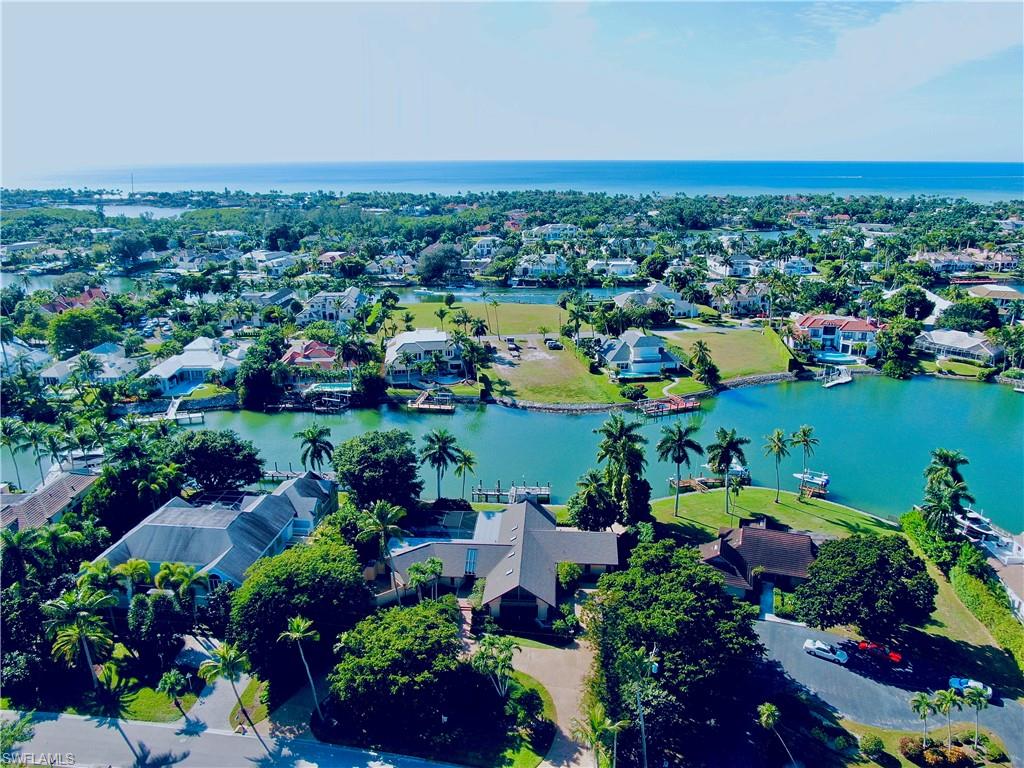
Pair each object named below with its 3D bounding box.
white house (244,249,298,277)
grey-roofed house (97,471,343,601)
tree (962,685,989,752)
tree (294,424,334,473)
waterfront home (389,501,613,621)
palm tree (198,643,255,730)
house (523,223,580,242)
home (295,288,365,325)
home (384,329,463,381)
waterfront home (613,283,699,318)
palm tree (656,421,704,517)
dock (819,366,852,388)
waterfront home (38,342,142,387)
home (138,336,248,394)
[{"bbox_3d":[-131.370,-65.910,392.590,27.740,8.500,30.260,0,17,0],"label":"white house"},{"bbox_3d":[-46.000,22.886,113.765,29.000,7.500,33.500,1,18,4],"label":"grey-roofed house"},{"bbox_3d":[46.464,33.873,71.711,2.870,7.900,2.600,0,18,0],"label":"tree"},{"bbox_3d":[-35.680,13.560,130.060,7.350,13.490,7.250,0,17,0],"label":"tree"},{"bbox_3d":[-0.450,25.880,106.322,33.500,6.300,24.500,1,18,3],"label":"waterfront home"},{"bbox_3d":[-30.830,32.180,78.150,6.200,8.930,5.870,0,17,0],"label":"palm tree"},{"bbox_3d":[29.500,-112.383,524.649,39.000,11.500,26.000,0,18,0],"label":"house"},{"bbox_3d":[-68.840,-29.670,275.000,23.700,9.500,26.220,0,17,0],"label":"home"},{"bbox_3d":[-25.600,-8.760,211.260,22.500,8.800,29.000,0,18,-1],"label":"home"},{"bbox_3d":[58.500,-34.650,293.270,31.000,8.500,33.000,1,18,2],"label":"waterfront home"},{"bbox_3d":[28.500,15.068,122.194,7.800,17.300,7.600,0,18,0],"label":"palm tree"},{"bbox_3d":[87.428,-1.835,196.417,12.430,3.200,6.000,-10,20,-29],"label":"dock"},{"bbox_3d":[-115.490,-5.450,201.730,22.190,7.000,27.230,0,17,0],"label":"waterfront home"},{"bbox_3d":[-88.510,-5.830,201.610,21.690,7.800,29.250,0,17,0],"label":"home"}]

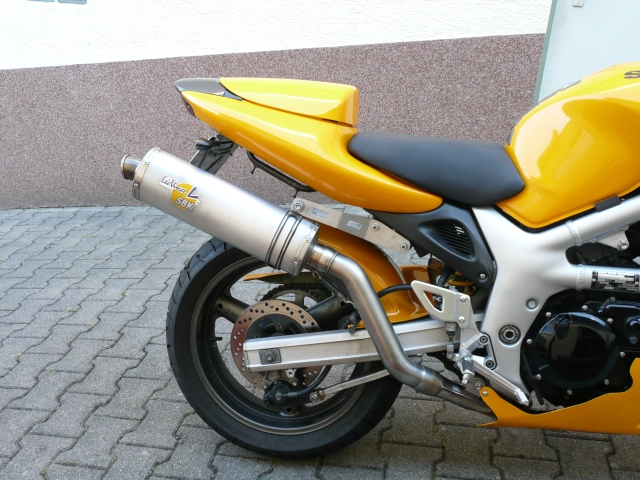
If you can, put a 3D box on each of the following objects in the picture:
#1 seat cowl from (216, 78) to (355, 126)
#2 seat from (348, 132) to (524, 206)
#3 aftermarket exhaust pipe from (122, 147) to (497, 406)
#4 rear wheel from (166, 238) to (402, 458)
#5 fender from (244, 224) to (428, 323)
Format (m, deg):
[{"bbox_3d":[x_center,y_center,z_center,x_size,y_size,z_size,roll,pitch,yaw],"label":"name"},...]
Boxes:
[{"bbox_3d":[-0.071,-0.323,1.497,0.346,0.128,0.220,0,9,12],"label":"seat cowl"},{"bbox_3d":[0.263,-0.170,1.454,0.390,0.157,0.270,0,9,12],"label":"seat"},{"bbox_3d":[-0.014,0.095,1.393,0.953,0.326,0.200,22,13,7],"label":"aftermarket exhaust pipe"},{"bbox_3d":[-0.086,0.249,1.594,0.624,0.624,0.160,0,9,12],"label":"rear wheel"},{"bbox_3d":[0.019,0.060,1.557,0.520,0.298,0.230,0,9,12],"label":"fender"}]

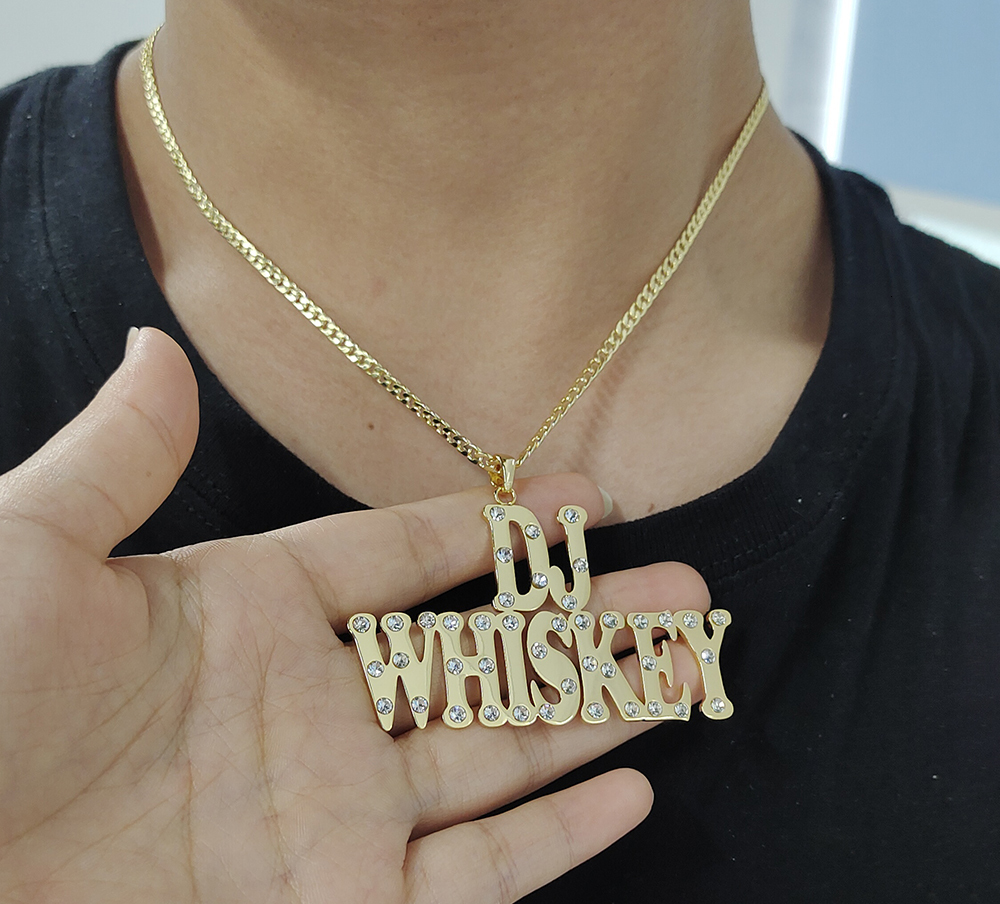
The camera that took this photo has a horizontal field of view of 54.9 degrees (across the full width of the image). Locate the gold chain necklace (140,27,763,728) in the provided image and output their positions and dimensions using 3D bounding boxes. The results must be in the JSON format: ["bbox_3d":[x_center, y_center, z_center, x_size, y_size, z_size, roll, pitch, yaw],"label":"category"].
[{"bbox_3d":[-0.015,-0.033,0.247,0.154,0.158,0.137,4,9,-7],"label":"gold chain necklace"}]

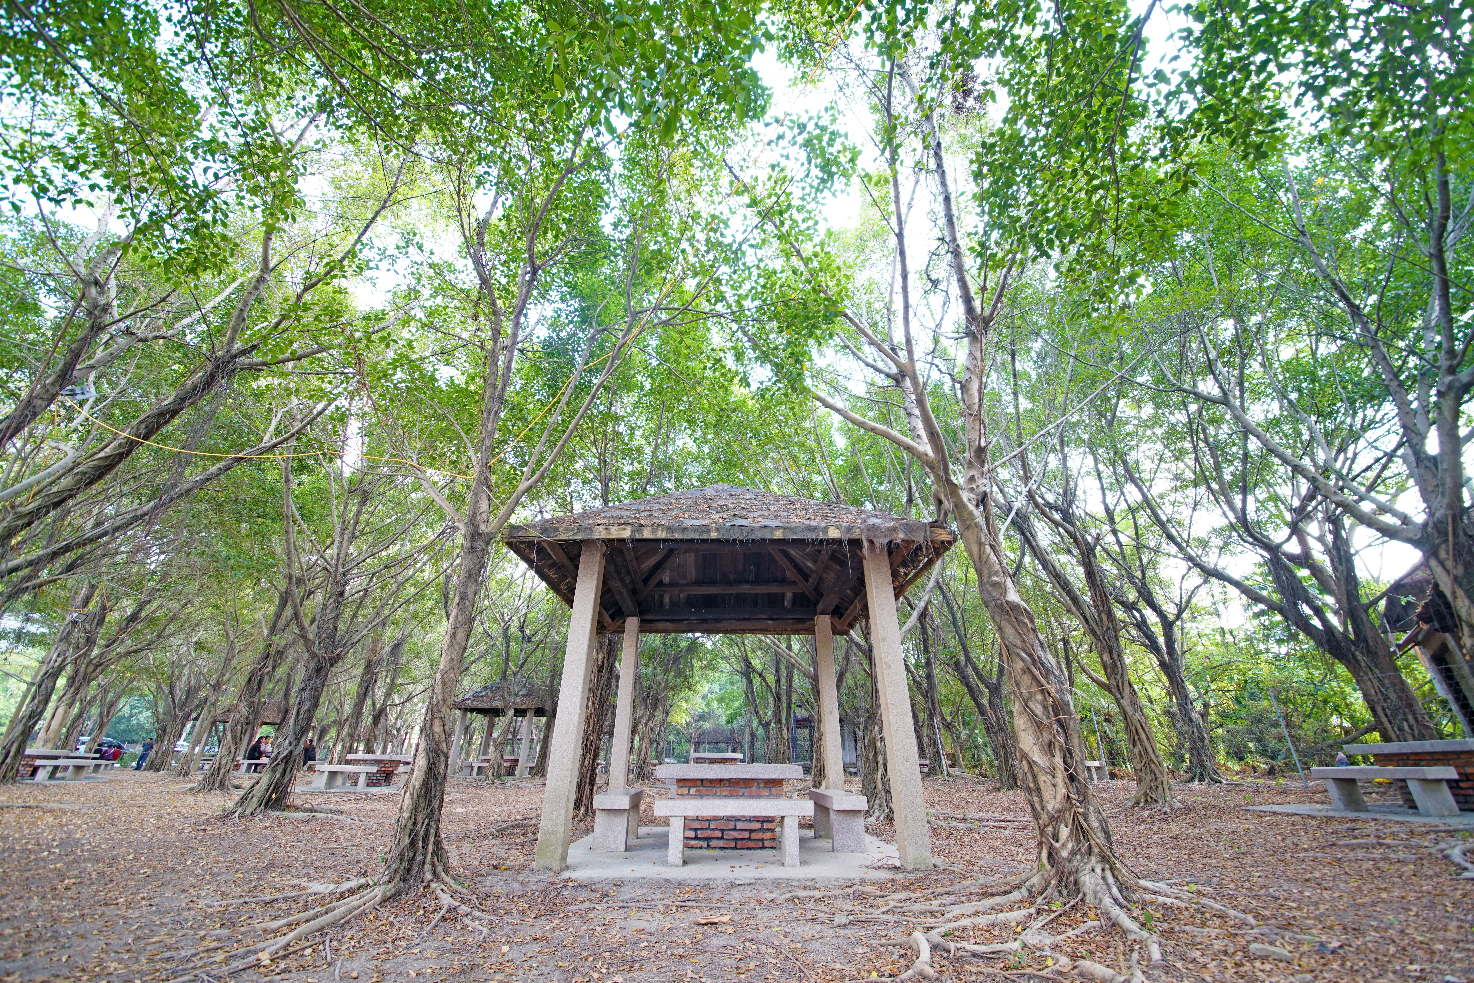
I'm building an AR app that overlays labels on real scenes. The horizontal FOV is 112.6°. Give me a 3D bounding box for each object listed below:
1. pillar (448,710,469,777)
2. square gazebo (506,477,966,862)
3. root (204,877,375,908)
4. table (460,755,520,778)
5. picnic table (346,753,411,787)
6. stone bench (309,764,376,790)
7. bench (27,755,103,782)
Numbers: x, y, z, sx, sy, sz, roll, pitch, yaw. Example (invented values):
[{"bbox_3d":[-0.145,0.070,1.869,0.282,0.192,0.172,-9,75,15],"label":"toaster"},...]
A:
[{"bbox_3d":[-10.411,9.422,18.400,0.190,2.350,0.190,1,-28,-2],"label":"pillar"},{"bbox_3d":[-0.099,1.685,5.693,3.835,3.973,3.835,1,-28,-2],"label":"square gazebo"},{"bbox_3d":[-2.774,2.483,3.040,0.200,0.080,0.850,-23,-35,36],"label":"root"},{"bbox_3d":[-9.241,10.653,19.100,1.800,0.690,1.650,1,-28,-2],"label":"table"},{"bbox_3d":[-8.800,6.950,12.200,1.290,0.690,1.270,1,-28,-2],"label":"picnic table"},{"bbox_3d":[-8.880,6.550,11.250,1.270,0.440,0.310,1,-28,-2],"label":"stone bench"},{"bbox_3d":[-16.543,6.862,12.100,0.320,0.440,1.300,1,-28,-2],"label":"bench"}]

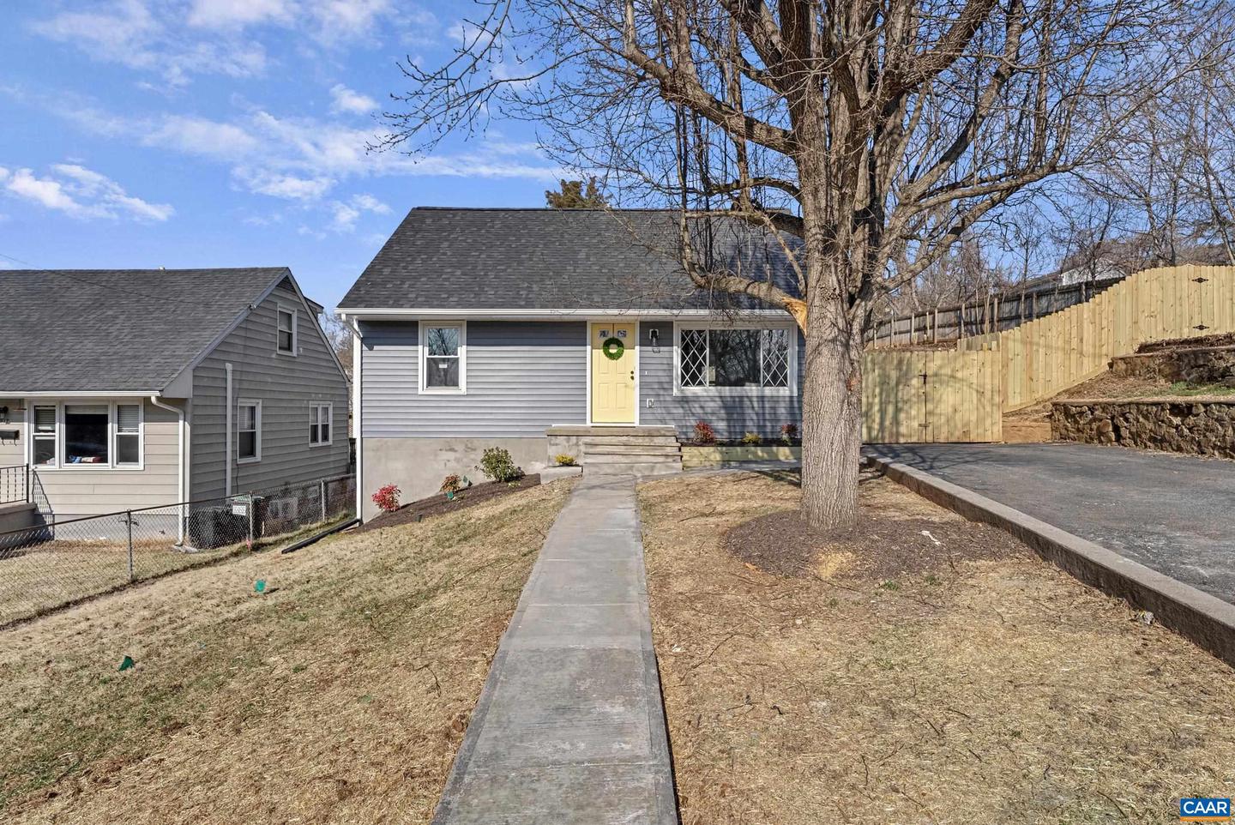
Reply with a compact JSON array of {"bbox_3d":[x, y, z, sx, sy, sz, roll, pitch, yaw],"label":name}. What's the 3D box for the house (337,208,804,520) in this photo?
[{"bbox_3d":[-0.410,-1.660,16.750,10.350,7.750,9.500,0,0,-1],"label":"house"}]

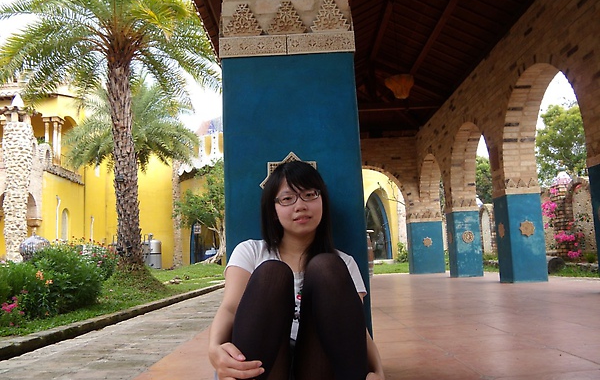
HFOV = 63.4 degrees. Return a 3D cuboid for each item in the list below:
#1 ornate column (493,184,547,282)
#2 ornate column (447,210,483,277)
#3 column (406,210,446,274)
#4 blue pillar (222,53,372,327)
[{"bbox_3d":[3.109,0.694,6.860,0.472,1.200,0.464,-2,-8,0],"label":"ornate column"},{"bbox_3d":[3.119,1.034,9.211,0.470,1.200,0.466,-2,-8,0],"label":"ornate column"},{"bbox_3d":[3.010,1.253,11.659,0.729,1.476,0.456,-2,-8,0],"label":"column"},{"bbox_3d":[-0.016,0.120,1.996,0.502,1.200,0.492,-2,-8,0],"label":"blue pillar"}]

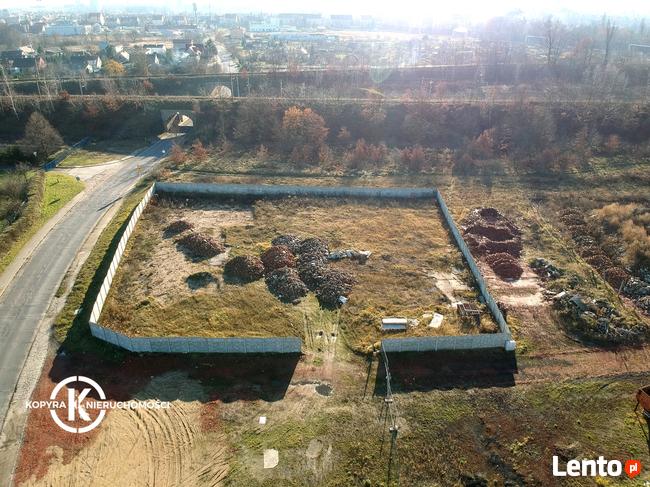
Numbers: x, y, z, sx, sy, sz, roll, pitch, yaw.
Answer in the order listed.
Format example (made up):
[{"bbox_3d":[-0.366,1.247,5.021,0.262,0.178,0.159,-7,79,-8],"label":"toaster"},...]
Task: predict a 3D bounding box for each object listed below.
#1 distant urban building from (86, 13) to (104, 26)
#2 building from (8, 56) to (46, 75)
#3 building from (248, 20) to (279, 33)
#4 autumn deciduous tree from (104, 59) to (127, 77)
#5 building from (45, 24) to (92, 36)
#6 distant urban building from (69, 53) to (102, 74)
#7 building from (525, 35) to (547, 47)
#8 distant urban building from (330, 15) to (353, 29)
[{"bbox_3d":[-391.350,-380.570,800.690,20.170,22.030,13.000,0,27,0],"label":"distant urban building"},{"bbox_3d":[-162.910,-97.690,257.790,13.360,7.510,9.500,0,27,0],"label":"building"},{"bbox_3d":[-85.970,-306.840,663.960,39.770,13.950,16.000,0,27,0],"label":"building"},{"bbox_3d":[-111.470,-93.400,249.340,9.000,7.500,9.000,0,27,0],"label":"autumn deciduous tree"},{"bbox_3d":[-316.150,-262.190,577.440,41.290,12.400,25.000,0,27,0],"label":"building"},{"bbox_3d":[-131.030,-98.380,257.450,11.420,9.060,9.500,0,27,0],"label":"distant urban building"},{"bbox_3d":[195.970,-188.210,436.140,13.350,8.000,9.000,0,27,0],"label":"building"},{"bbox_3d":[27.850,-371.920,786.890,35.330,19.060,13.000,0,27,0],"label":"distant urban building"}]

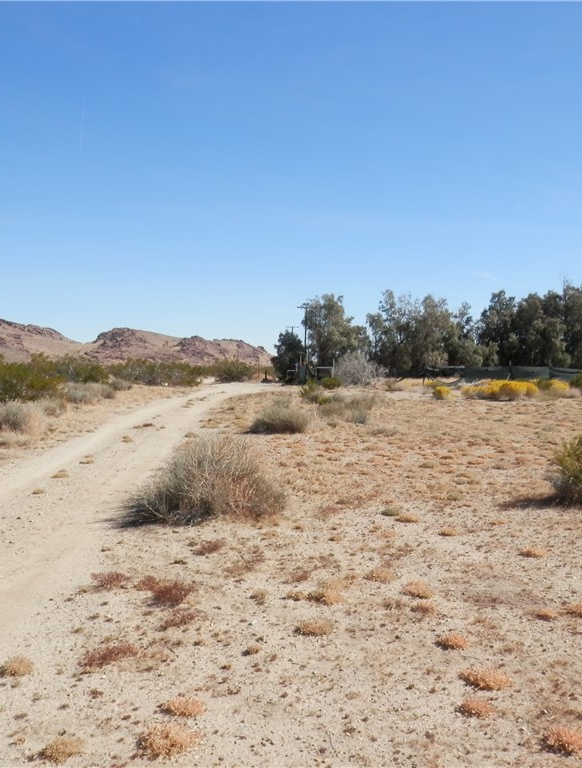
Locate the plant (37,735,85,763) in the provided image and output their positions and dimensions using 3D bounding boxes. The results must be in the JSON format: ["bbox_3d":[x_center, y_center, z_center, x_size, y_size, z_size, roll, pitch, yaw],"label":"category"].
[{"bbox_3d":[-0.960,1.512,3.080,0.178,0.063,0.139,0,1,0],"label":"plant"}]

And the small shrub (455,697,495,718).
[{"bbox_3d":[0.870,1.507,3.468,0.175,0.061,0.136,0,1,0],"label":"small shrub"}]

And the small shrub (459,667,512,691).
[{"bbox_3d":[0.990,1.480,3.766,0.258,0.068,0.220,0,1,0],"label":"small shrub"}]

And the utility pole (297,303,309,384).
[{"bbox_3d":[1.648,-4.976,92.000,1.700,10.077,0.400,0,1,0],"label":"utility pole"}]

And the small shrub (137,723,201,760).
[{"bbox_3d":[-0.517,1.501,3.147,0.270,0.083,0.211,0,1,0],"label":"small shrub"}]

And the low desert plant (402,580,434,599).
[{"bbox_3d":[0.897,1.440,5.244,0.225,0.105,0.191,0,1,0],"label":"low desert plant"}]

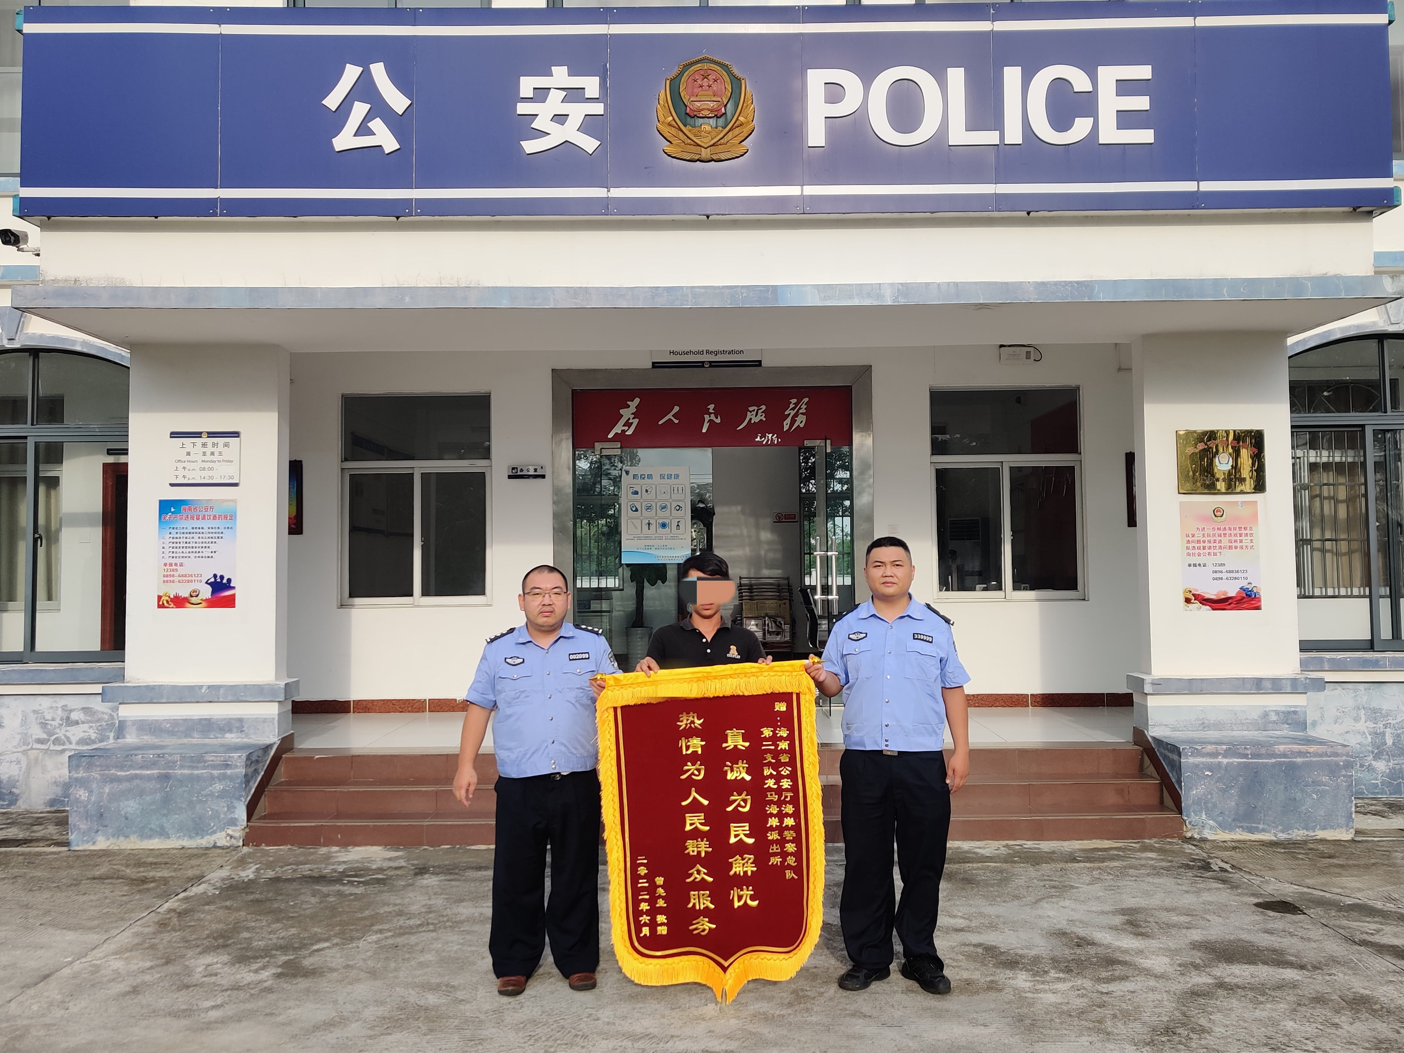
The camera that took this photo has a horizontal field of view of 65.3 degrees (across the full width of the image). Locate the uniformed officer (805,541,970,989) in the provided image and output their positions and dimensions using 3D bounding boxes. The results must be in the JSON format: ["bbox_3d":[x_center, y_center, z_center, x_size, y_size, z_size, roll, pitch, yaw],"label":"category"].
[{"bbox_3d":[0.719,0.900,4.263,0.630,1.720,0.420,-1,-3,0],"label":"uniformed officer"}]

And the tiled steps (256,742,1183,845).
[{"bbox_3d":[0.069,1.636,6.780,5.430,0.440,0.870,-1,-3,0],"label":"tiled steps"}]

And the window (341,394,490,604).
[{"bbox_3d":[-2.319,-0.216,8.917,1.220,1.720,0.120,-1,-3,0],"label":"window"}]

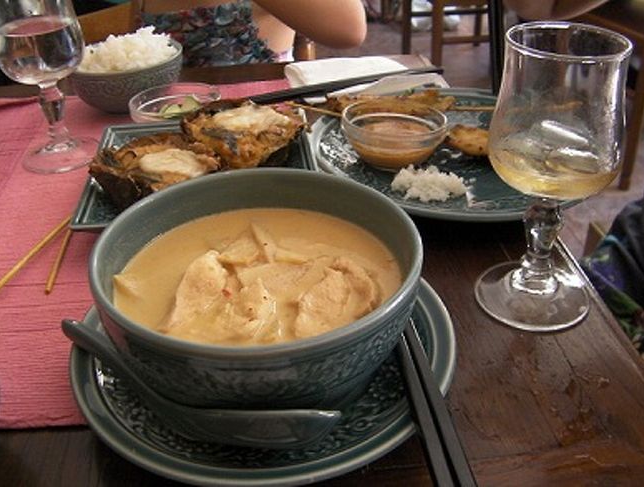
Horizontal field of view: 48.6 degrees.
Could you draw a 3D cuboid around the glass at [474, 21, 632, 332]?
[{"bbox_3d":[0.124,-0.033,0.393,0.073,0.159,0.073,-2,34,0],"label":"glass"}]

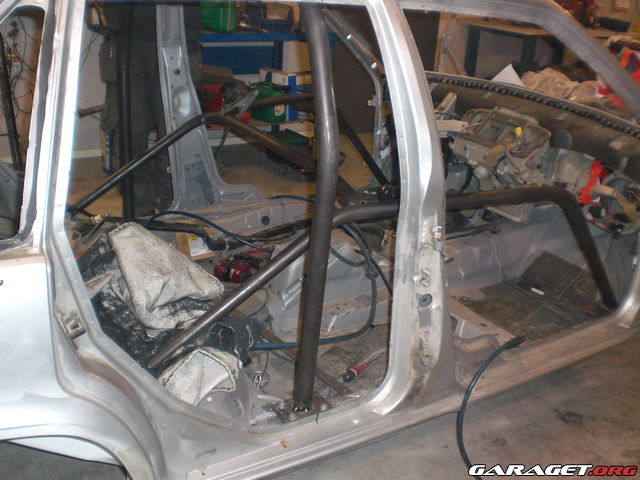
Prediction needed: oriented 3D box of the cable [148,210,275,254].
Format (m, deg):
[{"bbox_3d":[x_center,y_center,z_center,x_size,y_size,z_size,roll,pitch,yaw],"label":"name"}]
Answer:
[{"bbox_3d":[-0.425,-0.033,2.552,0.540,0.130,0.110,10,21,20],"label":"cable"}]

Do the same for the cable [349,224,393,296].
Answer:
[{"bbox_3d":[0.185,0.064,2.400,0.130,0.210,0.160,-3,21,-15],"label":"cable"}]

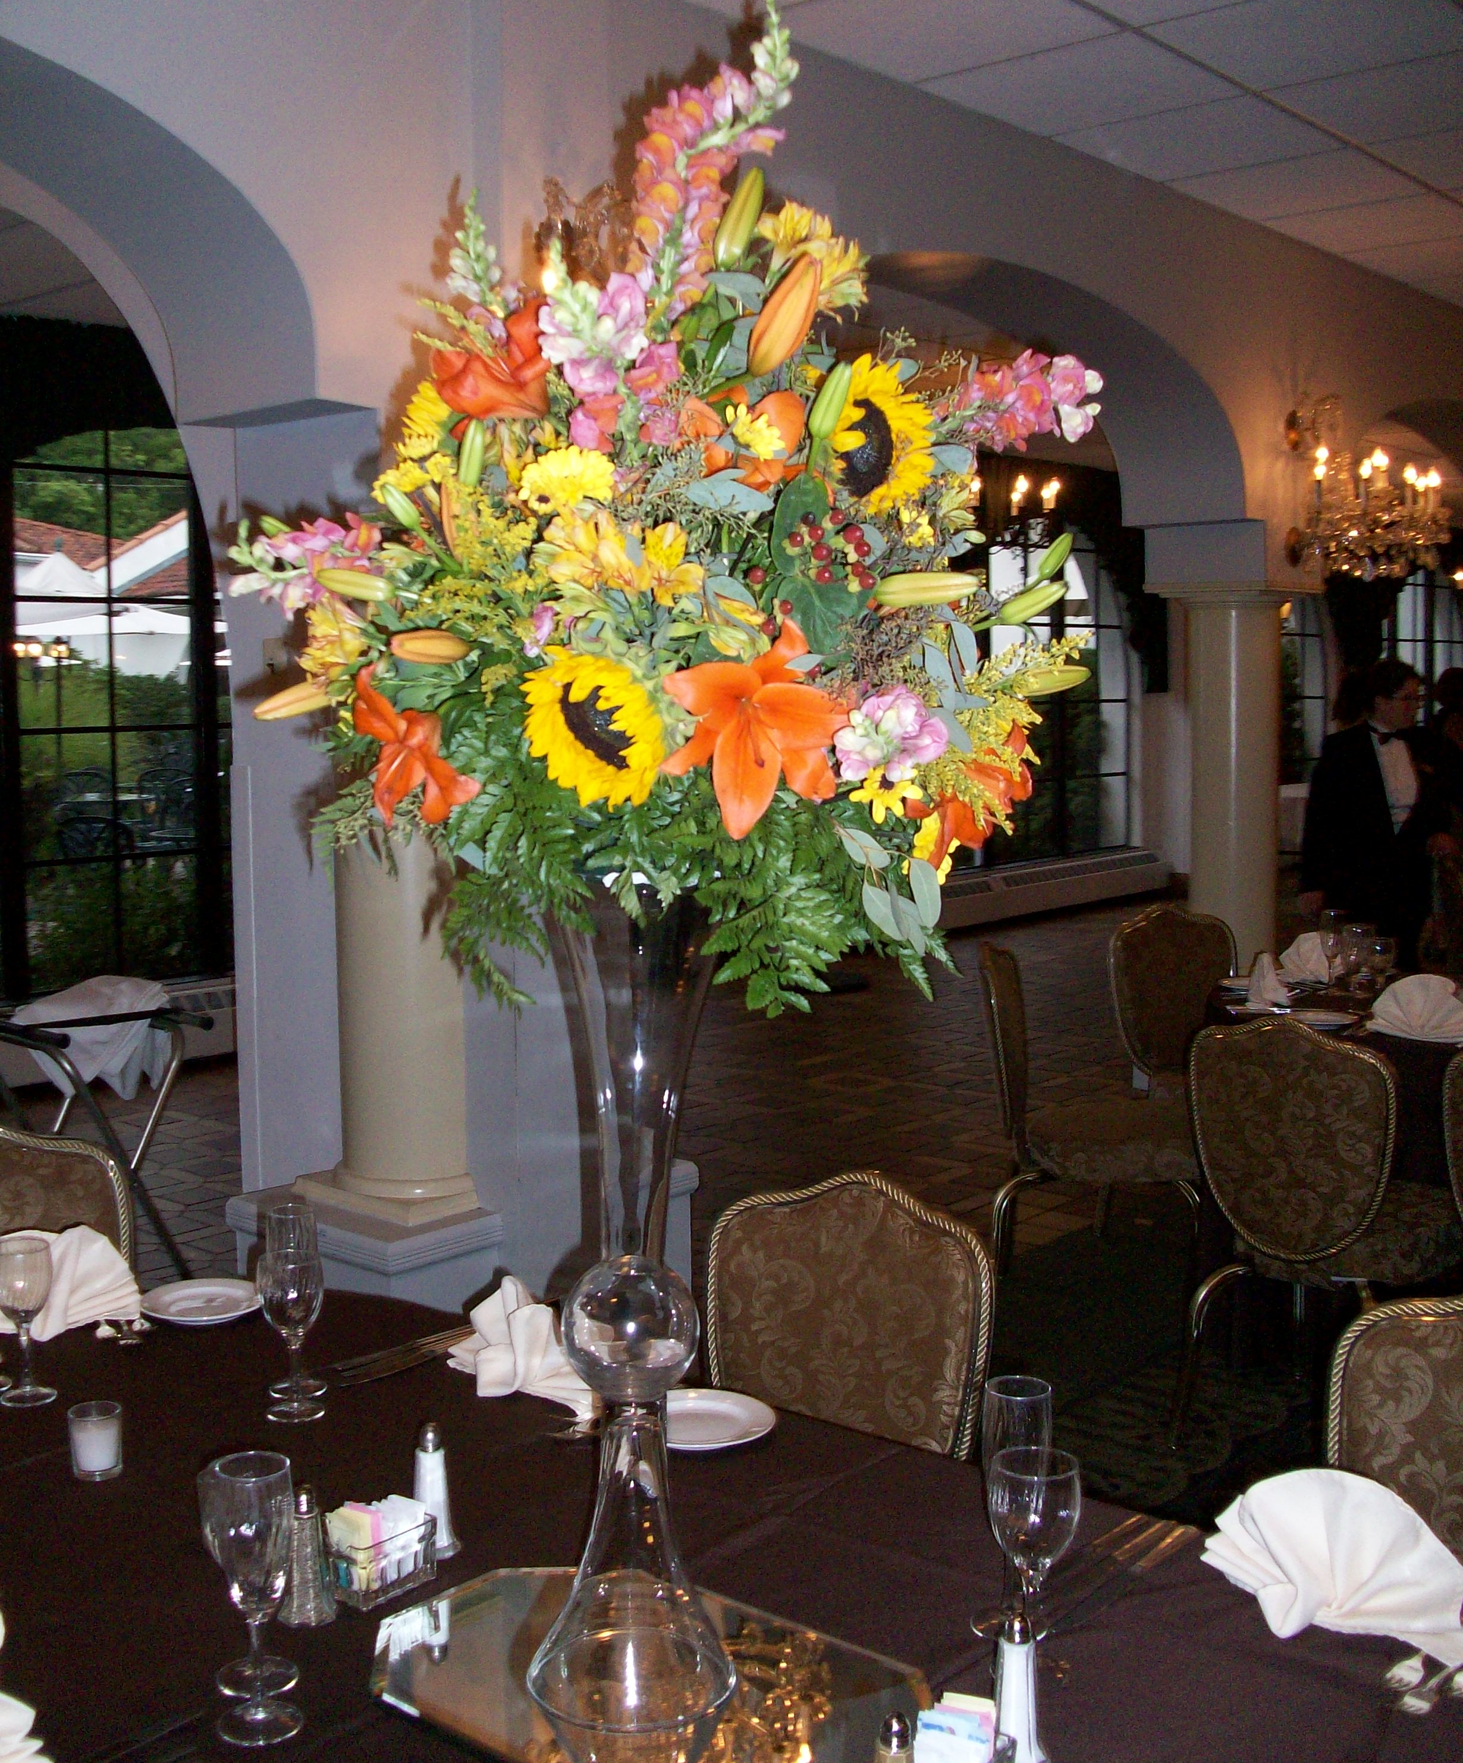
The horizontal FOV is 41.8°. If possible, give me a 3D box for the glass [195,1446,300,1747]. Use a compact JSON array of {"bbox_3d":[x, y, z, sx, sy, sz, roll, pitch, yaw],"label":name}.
[{"bbox_3d":[-0.377,0.567,1.522,0.074,0.212,0.074,0,6,0],"label":"glass"}]

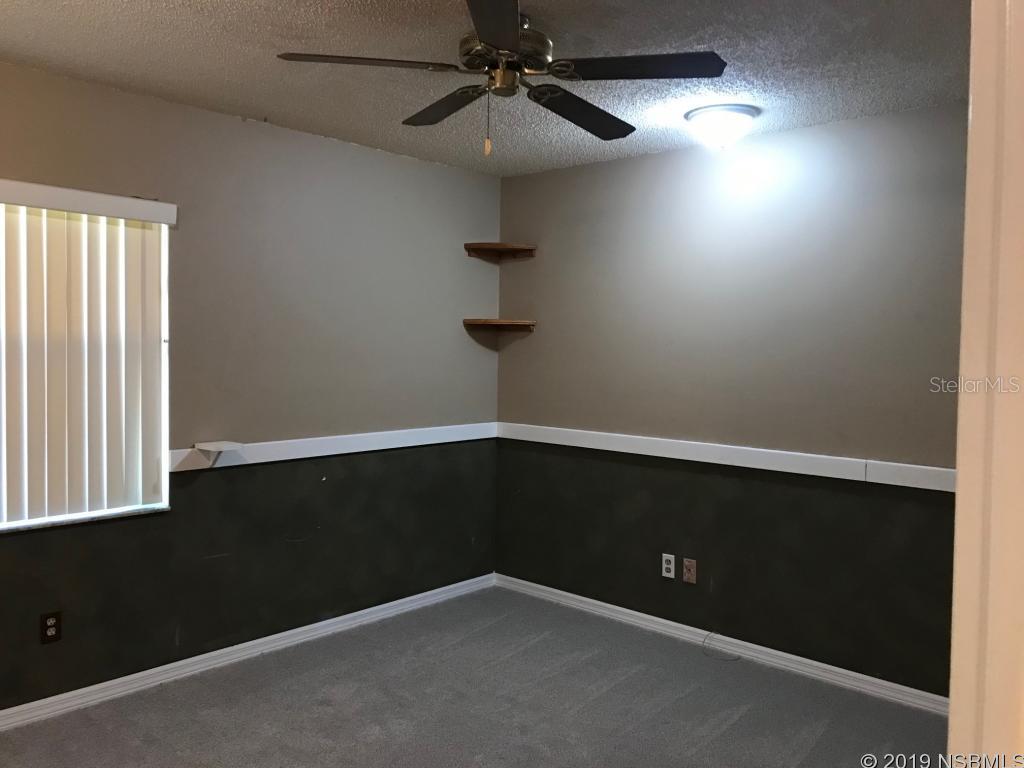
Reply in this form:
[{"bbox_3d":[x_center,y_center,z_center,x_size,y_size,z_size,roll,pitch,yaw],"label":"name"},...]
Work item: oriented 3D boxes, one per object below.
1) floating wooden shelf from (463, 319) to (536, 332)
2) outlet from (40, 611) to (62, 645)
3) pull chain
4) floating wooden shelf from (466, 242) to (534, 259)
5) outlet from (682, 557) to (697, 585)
[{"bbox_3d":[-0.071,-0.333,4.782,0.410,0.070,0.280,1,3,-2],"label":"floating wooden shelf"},{"bbox_3d":[-1.763,0.934,3.170,0.010,0.114,0.072,3,4,43],"label":"outlet"},{"bbox_3d":[-0.076,-0.789,2.510,0.020,0.195,0.020,1,3,0],"label":"pull chain"},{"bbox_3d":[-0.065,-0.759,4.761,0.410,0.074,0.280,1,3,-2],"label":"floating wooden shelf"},{"bbox_3d":[0.873,0.923,4.080,0.072,0.115,0.010,3,4,43],"label":"outlet"}]

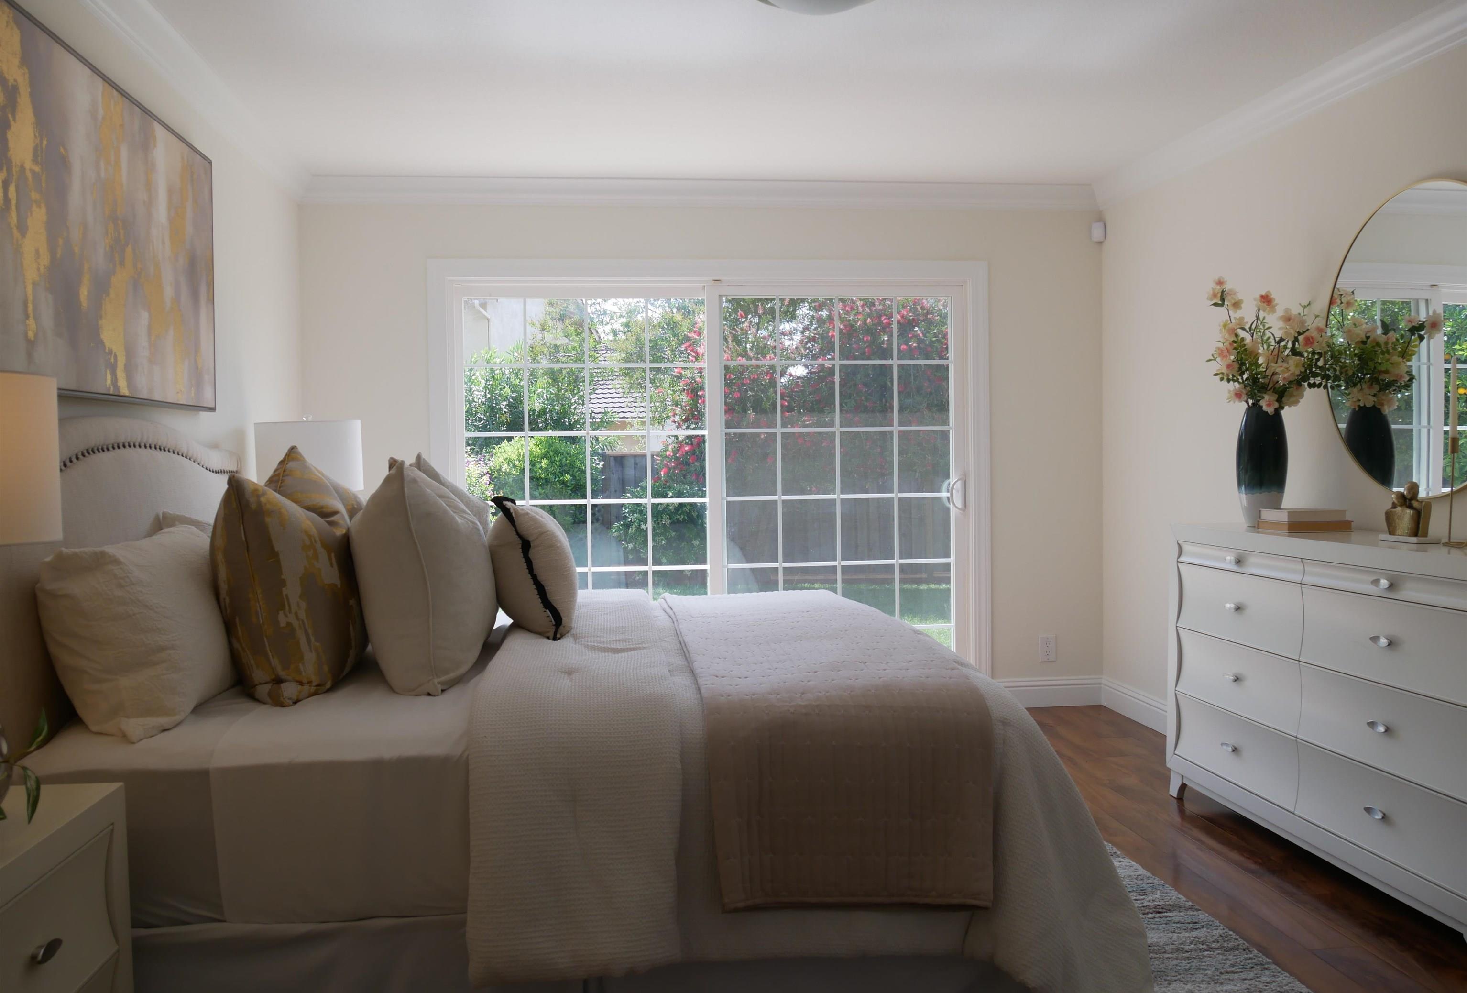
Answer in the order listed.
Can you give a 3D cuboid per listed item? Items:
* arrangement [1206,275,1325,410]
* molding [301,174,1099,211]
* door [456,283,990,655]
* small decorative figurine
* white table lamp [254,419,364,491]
[{"bbox_3d":[1.747,-0.497,3.905,0.320,0.453,0.340,-1,2,-8],"label":"arrangement"},{"bbox_3d":[-0.067,-1.347,5.305,3.630,0.107,0.085,-1,2,-8],"label":"molding"},{"bbox_3d":[-0.053,0.012,5.426,2.420,2.051,0.120,-1,2,-8],"label":"door"},{"bbox_3d":[1.847,0.036,3.241,0.065,0.151,0.115,-1,2,-8],"label":"small decorative figurine"},{"bbox_3d":[-1.507,0.062,4.221,0.360,0.685,0.360,-1,2,-8],"label":"white table lamp"}]

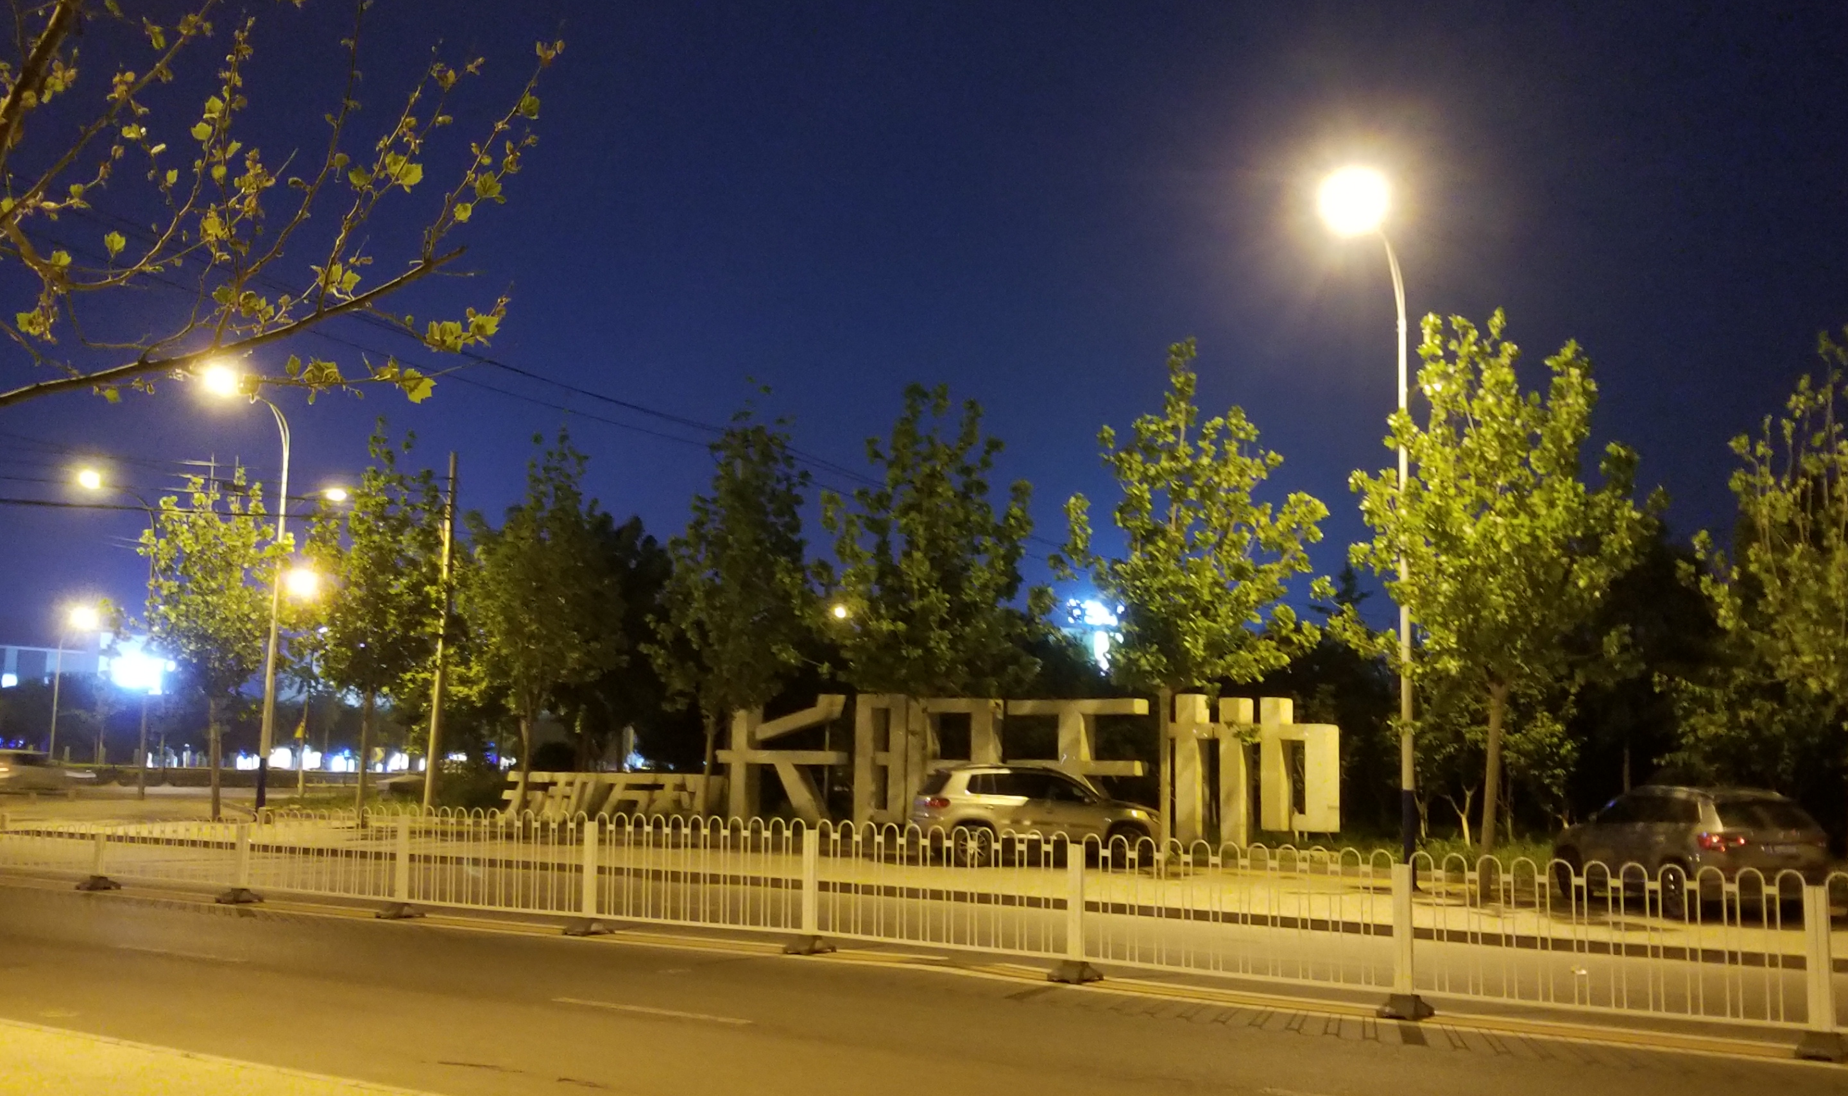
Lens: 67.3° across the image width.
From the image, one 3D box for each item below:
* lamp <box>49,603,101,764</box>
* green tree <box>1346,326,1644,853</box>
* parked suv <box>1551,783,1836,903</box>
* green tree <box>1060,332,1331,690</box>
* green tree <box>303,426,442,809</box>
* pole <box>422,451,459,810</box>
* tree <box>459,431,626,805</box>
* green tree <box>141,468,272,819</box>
[{"bbox_3d":[-35.220,5.795,57.285,1.600,6.891,0.400,0,-7,10],"label":"lamp"},{"bbox_3d":[8.409,0.742,20.069,4.436,8.513,4.214,-2,-7,23],"label":"green tree"},{"bbox_3d":[10.612,4.249,19.809,1.810,1.630,4.420,1,-6,-3],"label":"parked suv"},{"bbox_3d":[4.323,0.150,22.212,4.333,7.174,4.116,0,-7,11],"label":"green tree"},{"bbox_3d":[-11.816,1.577,29.728,2.983,8.715,2.834,4,-7,-21],"label":"green tree"},{"bbox_3d":[-10.843,1.894,30.966,0.300,8.255,0.300,1,-6,0],"label":"pole"},{"bbox_3d":[-7.697,1.635,27.760,3.366,8.223,3.198,3,-7,-15],"label":"tree"},{"bbox_3d":[-16.380,2.115,31.702,3.212,8.013,3.052,4,-7,-27],"label":"green tree"}]

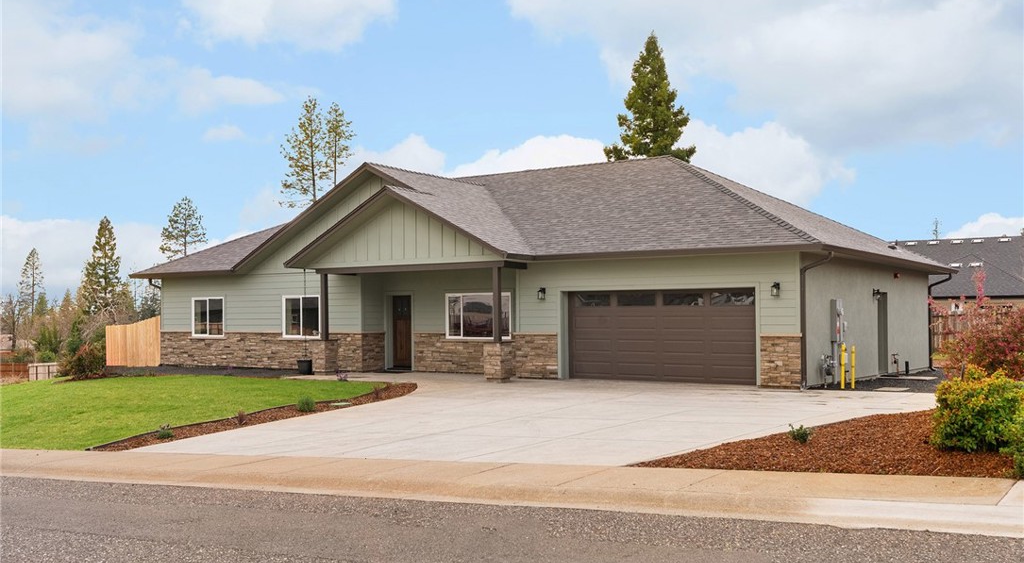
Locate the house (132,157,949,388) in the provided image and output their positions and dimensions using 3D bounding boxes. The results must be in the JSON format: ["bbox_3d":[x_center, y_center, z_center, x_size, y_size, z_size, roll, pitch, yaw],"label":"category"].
[{"bbox_3d":[0.353,-0.440,30.346,21.820,6.220,14.250,-2,-3,35],"label":"house"}]

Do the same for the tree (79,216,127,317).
[{"bbox_3d":[-45.244,0.663,110.000,5.400,15.800,5.400,-2,-3,35],"label":"tree"}]

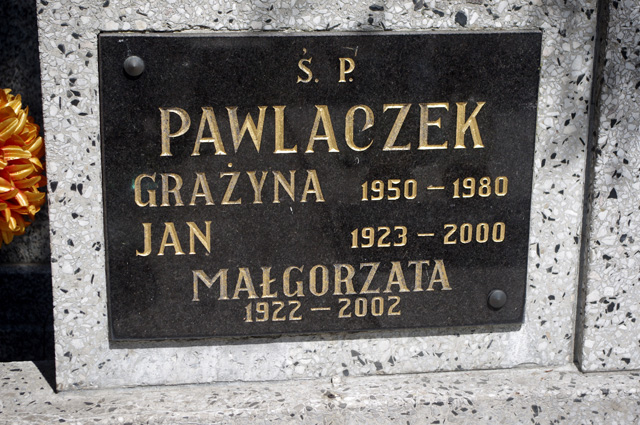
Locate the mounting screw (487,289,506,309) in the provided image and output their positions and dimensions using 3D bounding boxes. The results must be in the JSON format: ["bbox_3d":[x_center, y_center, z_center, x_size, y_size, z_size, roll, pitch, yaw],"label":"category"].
[{"bbox_3d":[0.175,0.086,1.437,0.019,0.019,0.010,-2,17,-8],"label":"mounting screw"}]

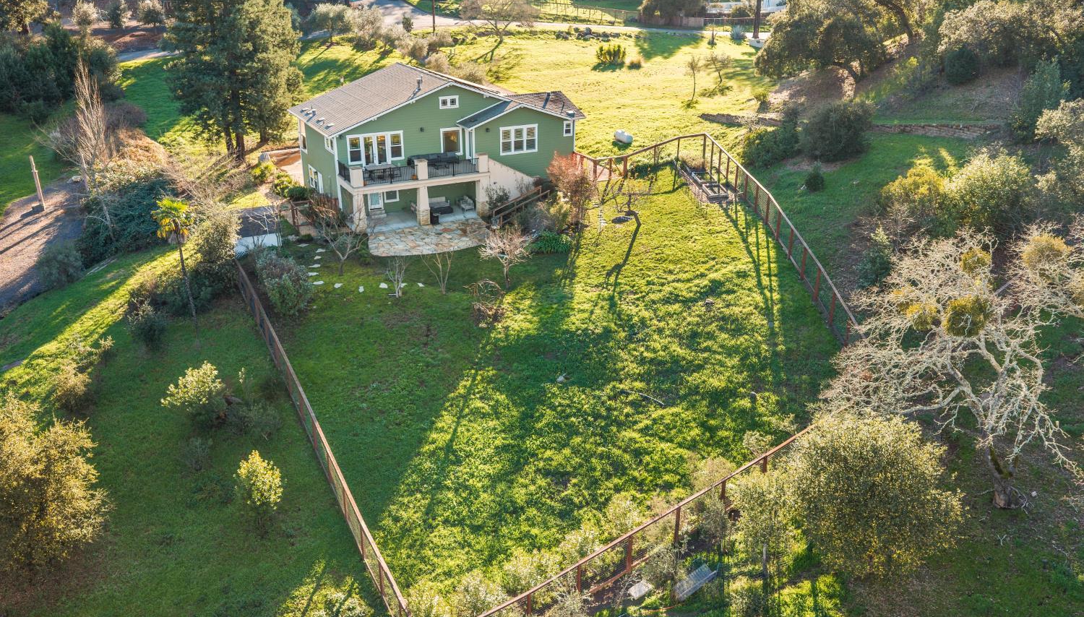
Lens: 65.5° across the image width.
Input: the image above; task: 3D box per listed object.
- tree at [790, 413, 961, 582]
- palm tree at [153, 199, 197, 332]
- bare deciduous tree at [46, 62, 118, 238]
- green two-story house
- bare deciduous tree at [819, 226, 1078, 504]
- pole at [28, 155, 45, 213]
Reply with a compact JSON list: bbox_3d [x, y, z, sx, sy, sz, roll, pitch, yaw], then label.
[{"bbox_3d":[12.978,7.395,33.000,6.400,6.700,6.200,1,23,0],"label":"tree"},{"bbox_3d":[-19.080,-2.181,45.225,2.300,7.630,2.300,-10,26,-23],"label":"palm tree"},{"bbox_3d":[-33.179,-11.148,60.926,4.600,13.000,4.200,1,23,0],"label":"bare deciduous tree"},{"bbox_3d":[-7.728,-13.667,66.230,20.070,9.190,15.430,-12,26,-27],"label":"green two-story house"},{"bbox_3d":[16.421,2.669,34.699,9.700,11.000,9.400,1,23,0],"label":"bare deciduous tree"},{"bbox_3d":[-42.112,-10.326,70.294,0.400,4.730,0.400,-13,27,-29],"label":"pole"}]

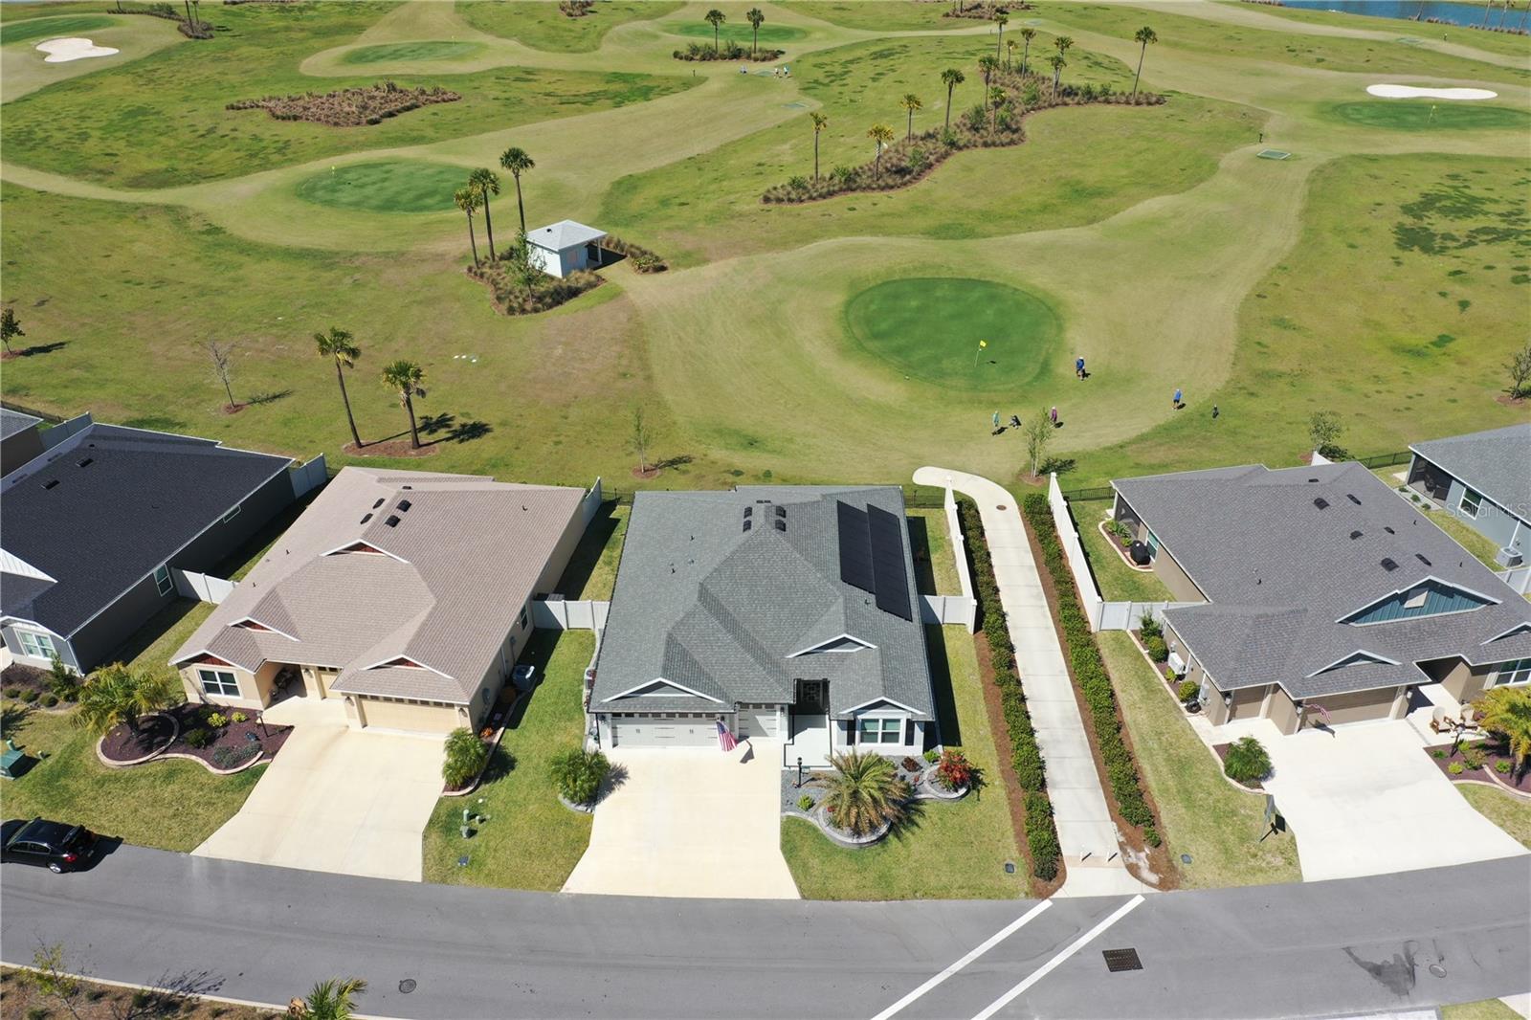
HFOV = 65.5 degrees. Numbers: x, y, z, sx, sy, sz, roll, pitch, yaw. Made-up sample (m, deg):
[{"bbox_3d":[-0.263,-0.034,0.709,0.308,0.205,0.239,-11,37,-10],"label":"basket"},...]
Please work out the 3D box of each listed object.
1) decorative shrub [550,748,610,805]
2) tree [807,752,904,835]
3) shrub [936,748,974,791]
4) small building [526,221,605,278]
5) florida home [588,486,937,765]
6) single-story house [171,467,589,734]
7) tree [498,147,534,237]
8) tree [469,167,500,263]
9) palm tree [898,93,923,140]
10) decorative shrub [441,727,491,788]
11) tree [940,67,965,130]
[{"bbox_3d":[-8.025,11.356,51.324,2.550,2.300,2.500,-1,33,0],"label":"decorative shrub"},{"bbox_3d":[3.834,11.877,49.577,4.100,3.000,4.000,-1,33,0],"label":"tree"},{"bbox_3d":[8.225,11.265,51.723,1.550,1.600,1.500,-1,33,0],"label":"shrub"},{"bbox_3d":[-17.461,-23.220,104.436,5.200,3.450,5.400,25,41,34],"label":"small building"},{"bbox_3d":[-0.013,3.355,59.907,15.200,6.300,19.400,0,33,2],"label":"florida home"},{"bbox_3d":[-19.557,2.711,63.032,15.400,6.200,20.000,4,32,8],"label":"single-story house"},{"bbox_3d":[-23.414,-30.116,113.977,3.500,9.366,3.500,-1,31,0],"label":"tree"},{"bbox_3d":[-24.292,-25.600,103.782,2.800,8.330,2.800,-1,33,0],"label":"tree"},{"bbox_3d":[16.495,-44.343,134.717,2.700,5.440,2.700,-1,33,0],"label":"palm tree"},{"bbox_3d":[-13.297,11.090,52.902,2.300,2.250,2.300,-1,31,0],"label":"decorative shrub"},{"bbox_3d":[21.342,-47.426,137.834,2.800,7.140,2.800,-1,33,0],"label":"tree"}]

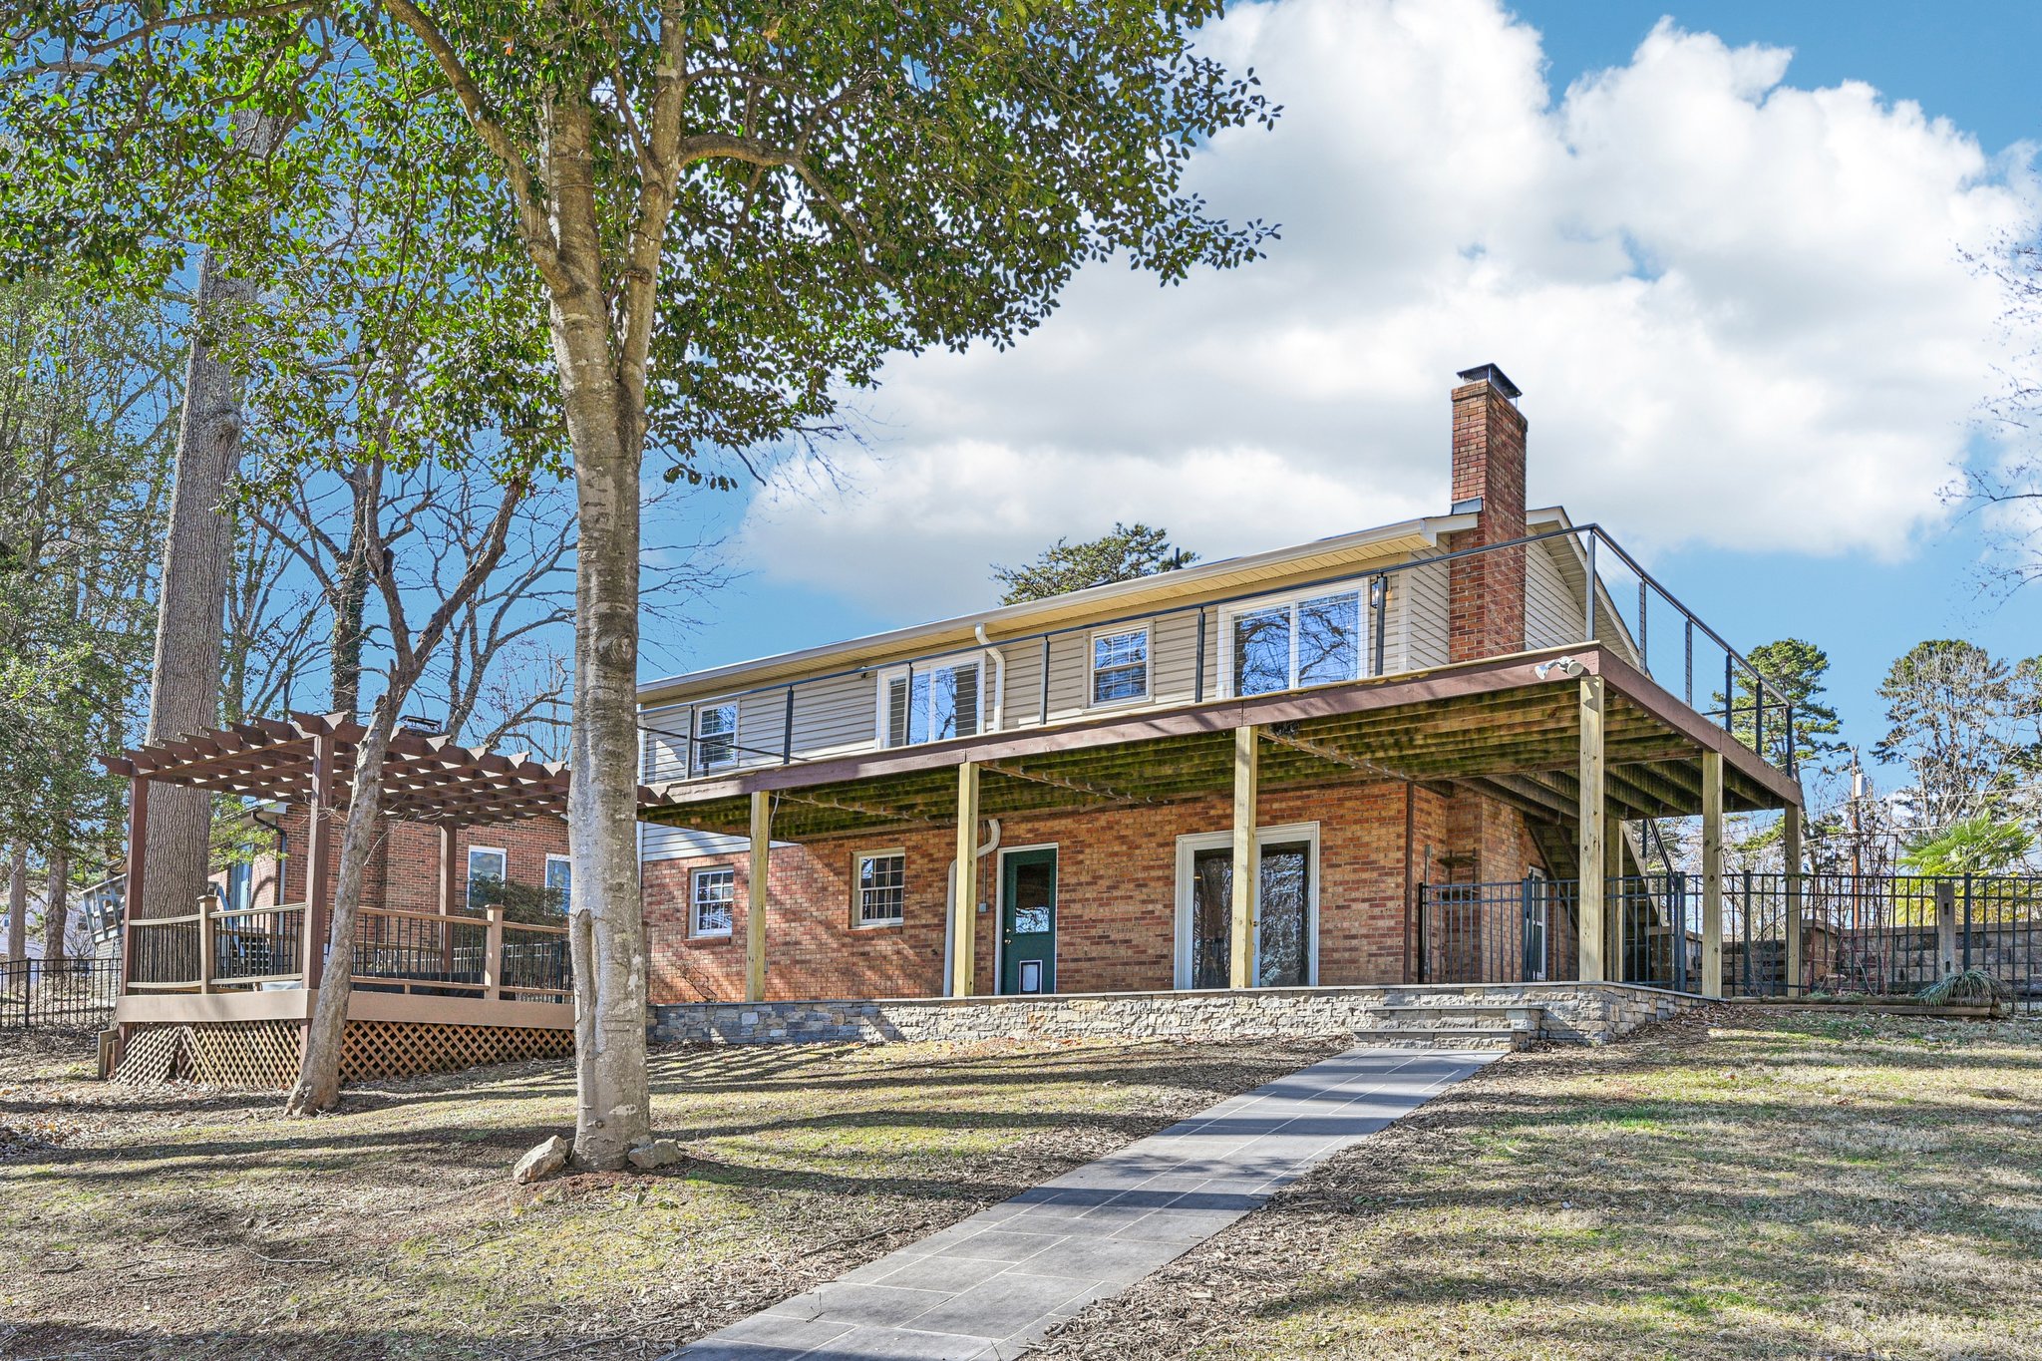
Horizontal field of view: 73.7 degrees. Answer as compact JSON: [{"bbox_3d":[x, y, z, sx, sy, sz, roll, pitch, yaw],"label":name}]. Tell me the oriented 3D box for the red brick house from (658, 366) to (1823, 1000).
[{"bbox_3d":[2.186,0.929,21.364,17.100,7.900,12.200,-10,-17,39],"label":"red brick house"}]

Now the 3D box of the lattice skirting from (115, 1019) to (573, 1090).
[{"bbox_3d":[-7.931,4.571,16.957,5.100,0.640,4.100,-10,-17,39],"label":"lattice skirting"}]

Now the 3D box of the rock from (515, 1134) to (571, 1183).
[{"bbox_3d":[-2.892,2.894,8.240,0.350,0.280,0.280,5,-14,-18],"label":"rock"}]

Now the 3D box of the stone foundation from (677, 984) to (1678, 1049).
[{"bbox_3d":[0.909,3.748,15.264,12.000,0.550,3.750,-10,-17,39],"label":"stone foundation"}]

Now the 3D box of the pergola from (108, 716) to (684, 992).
[{"bbox_3d":[-7.988,2.617,17.565,5.300,2.900,4.750,-10,-17,39],"label":"pergola"}]

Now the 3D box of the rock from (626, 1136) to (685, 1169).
[{"bbox_3d":[-2.273,2.944,8.469,0.370,0.190,0.280,4,-13,-14],"label":"rock"}]

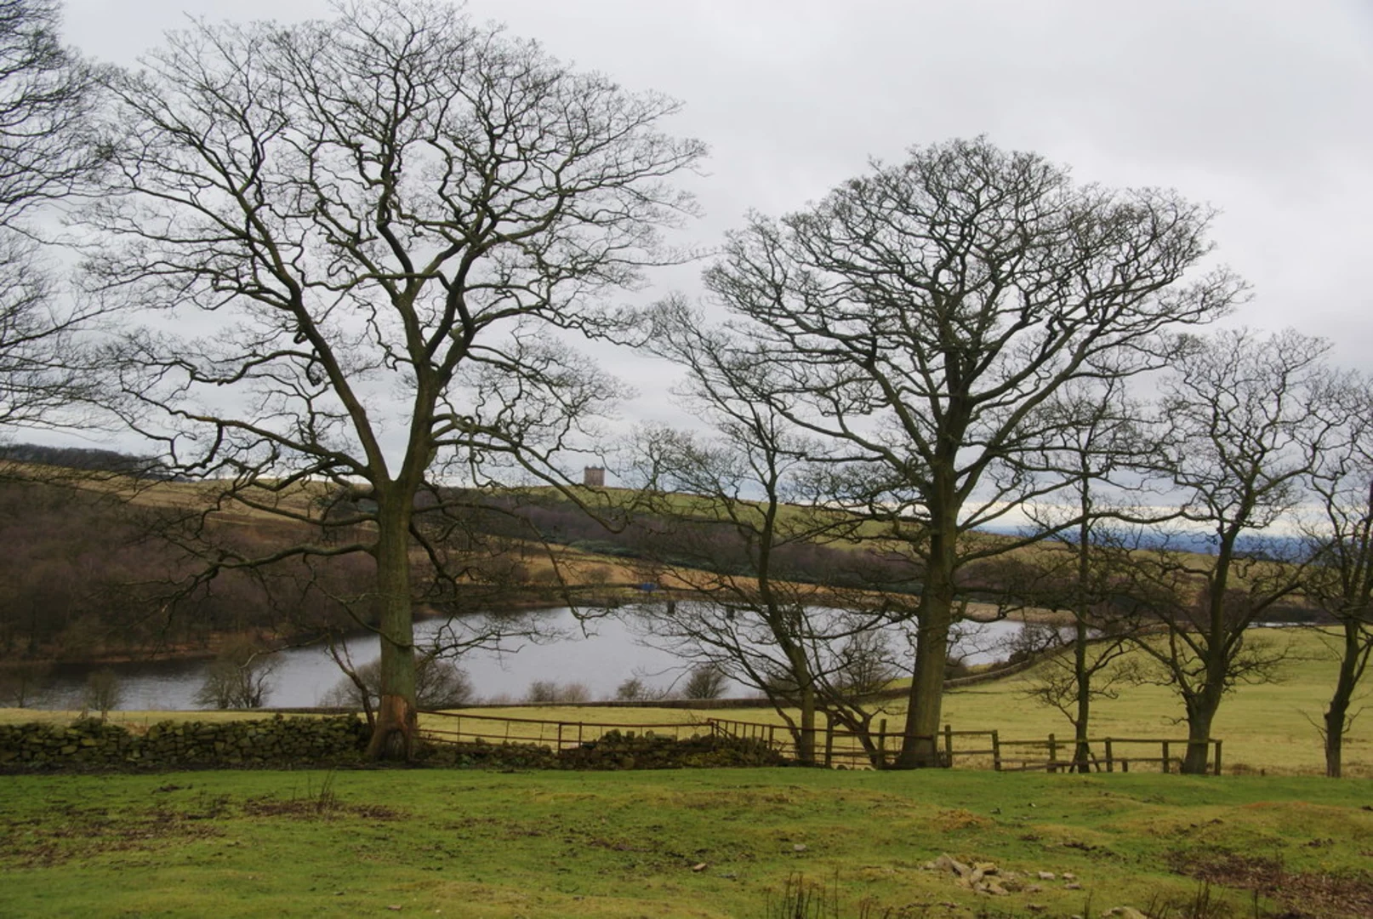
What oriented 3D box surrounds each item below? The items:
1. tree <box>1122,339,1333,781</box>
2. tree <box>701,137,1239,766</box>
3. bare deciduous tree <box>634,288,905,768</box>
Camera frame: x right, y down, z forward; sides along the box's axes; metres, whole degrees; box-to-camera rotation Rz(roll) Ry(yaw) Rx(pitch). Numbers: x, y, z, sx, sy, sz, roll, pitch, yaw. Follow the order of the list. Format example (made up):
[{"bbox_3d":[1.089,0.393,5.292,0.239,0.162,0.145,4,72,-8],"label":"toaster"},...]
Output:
[{"bbox_3d":[14.626,2.444,43.000,5.520,11.970,5.700,1,-2,0],"label":"tree"},{"bbox_3d":[7.254,-0.206,41.000,13.630,16.100,13.000,1,-2,0],"label":"tree"},{"bbox_3d":[2.219,1.924,42.000,7.090,12.160,7.000,1,-2,0],"label":"bare deciduous tree"}]

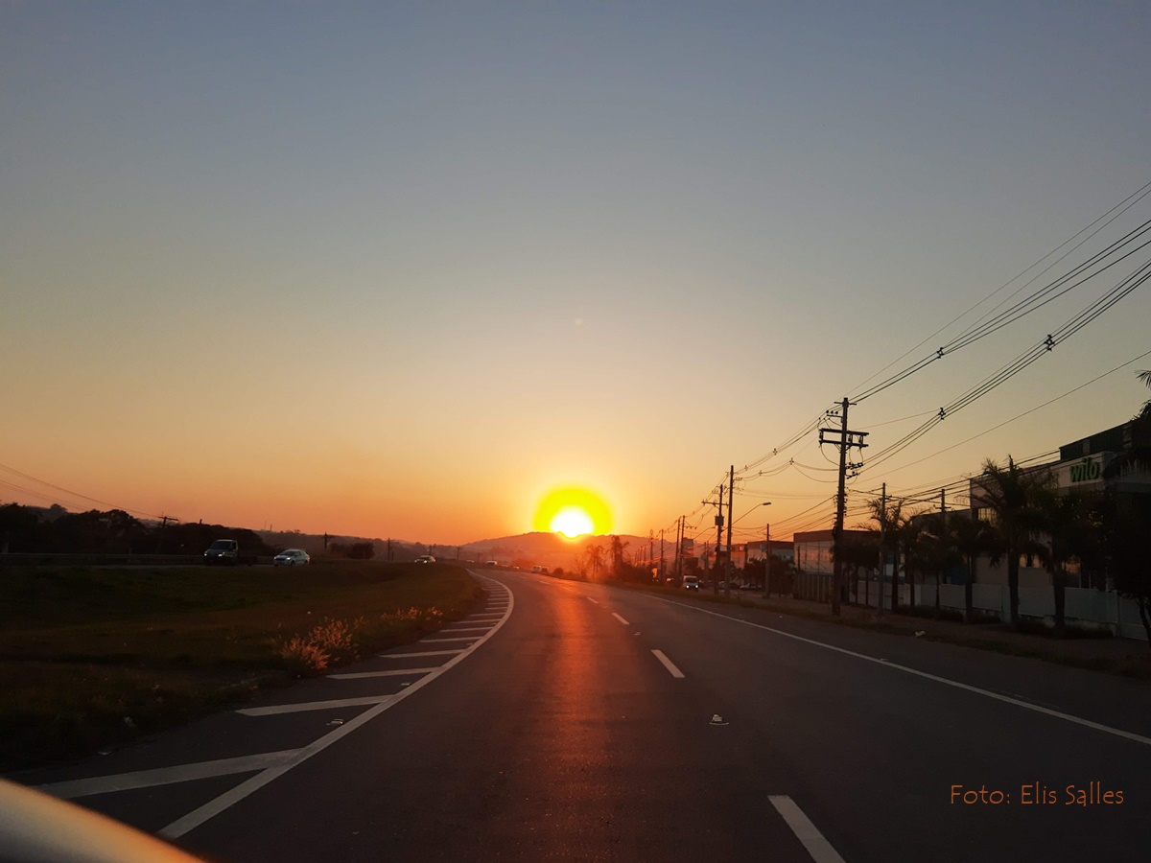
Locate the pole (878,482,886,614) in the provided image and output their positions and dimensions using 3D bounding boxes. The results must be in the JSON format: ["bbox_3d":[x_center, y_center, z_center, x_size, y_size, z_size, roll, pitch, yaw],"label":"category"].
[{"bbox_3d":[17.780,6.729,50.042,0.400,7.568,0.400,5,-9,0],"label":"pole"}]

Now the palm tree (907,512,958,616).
[{"bbox_3d":[20.758,7.675,50.127,3.000,5.944,2.900,4,-9,0],"label":"palm tree"}]

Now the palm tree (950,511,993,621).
[{"bbox_3d":[20.576,7.055,44.959,2.500,5.681,2.500,4,-9,0],"label":"palm tree"}]

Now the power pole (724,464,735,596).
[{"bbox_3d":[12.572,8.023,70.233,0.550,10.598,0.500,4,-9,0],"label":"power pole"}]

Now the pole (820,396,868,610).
[{"bbox_3d":[13.044,3.576,42.389,2.450,10.685,0.700,5,-9,0],"label":"pole"}]

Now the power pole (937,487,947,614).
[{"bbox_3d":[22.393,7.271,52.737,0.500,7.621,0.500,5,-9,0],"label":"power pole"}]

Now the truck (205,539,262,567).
[{"bbox_3d":[-26.286,9.191,66.113,1.900,2.030,5.500,3,-9,3],"label":"truck"}]

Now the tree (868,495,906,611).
[{"bbox_3d":[19.039,7.429,52.678,2.700,7.095,2.700,4,-9,0],"label":"tree"}]

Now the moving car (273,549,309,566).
[{"bbox_3d":[-25.107,11.168,76.444,1.750,1.480,4.300,3,-9,3],"label":"moving car"}]

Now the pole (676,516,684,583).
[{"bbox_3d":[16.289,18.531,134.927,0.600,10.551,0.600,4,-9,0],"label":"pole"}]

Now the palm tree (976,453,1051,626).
[{"bbox_3d":[20.738,5.180,40.901,3.900,8.036,3.800,4,-9,0],"label":"palm tree"}]

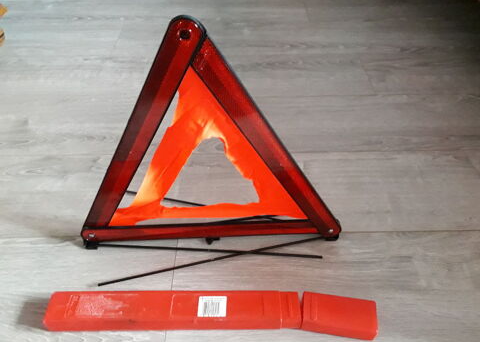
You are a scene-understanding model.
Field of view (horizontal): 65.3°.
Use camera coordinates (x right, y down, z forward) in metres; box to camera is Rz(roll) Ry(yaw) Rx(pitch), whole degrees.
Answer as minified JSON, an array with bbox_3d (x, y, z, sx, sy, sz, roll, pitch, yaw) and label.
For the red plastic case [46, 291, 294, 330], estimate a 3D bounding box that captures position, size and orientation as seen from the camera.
[{"bbox_3d":[-0.095,0.205,0.549,0.358,0.041,0.044,-1,49,1],"label":"red plastic case"}]

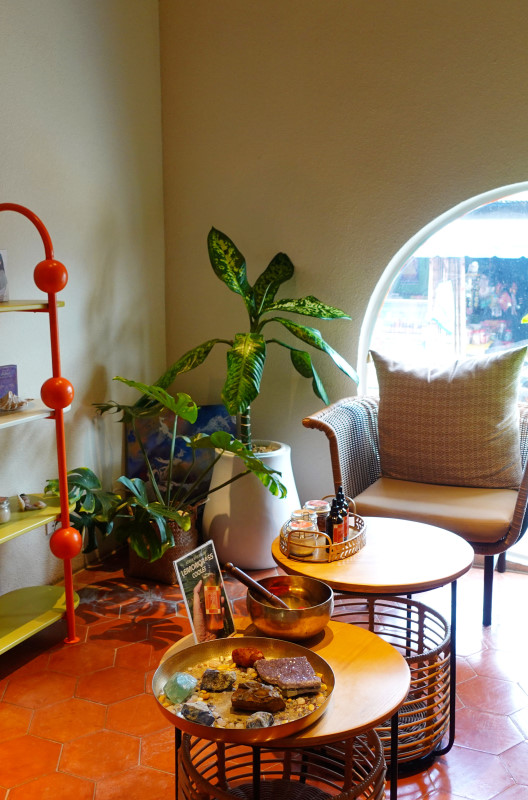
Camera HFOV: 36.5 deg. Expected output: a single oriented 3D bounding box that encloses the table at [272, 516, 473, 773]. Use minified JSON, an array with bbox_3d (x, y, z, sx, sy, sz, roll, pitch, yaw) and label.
[{"bbox_3d":[0.271,0.620,2.060,0.492,0.504,0.492,-1,9,-5],"label":"table"}]

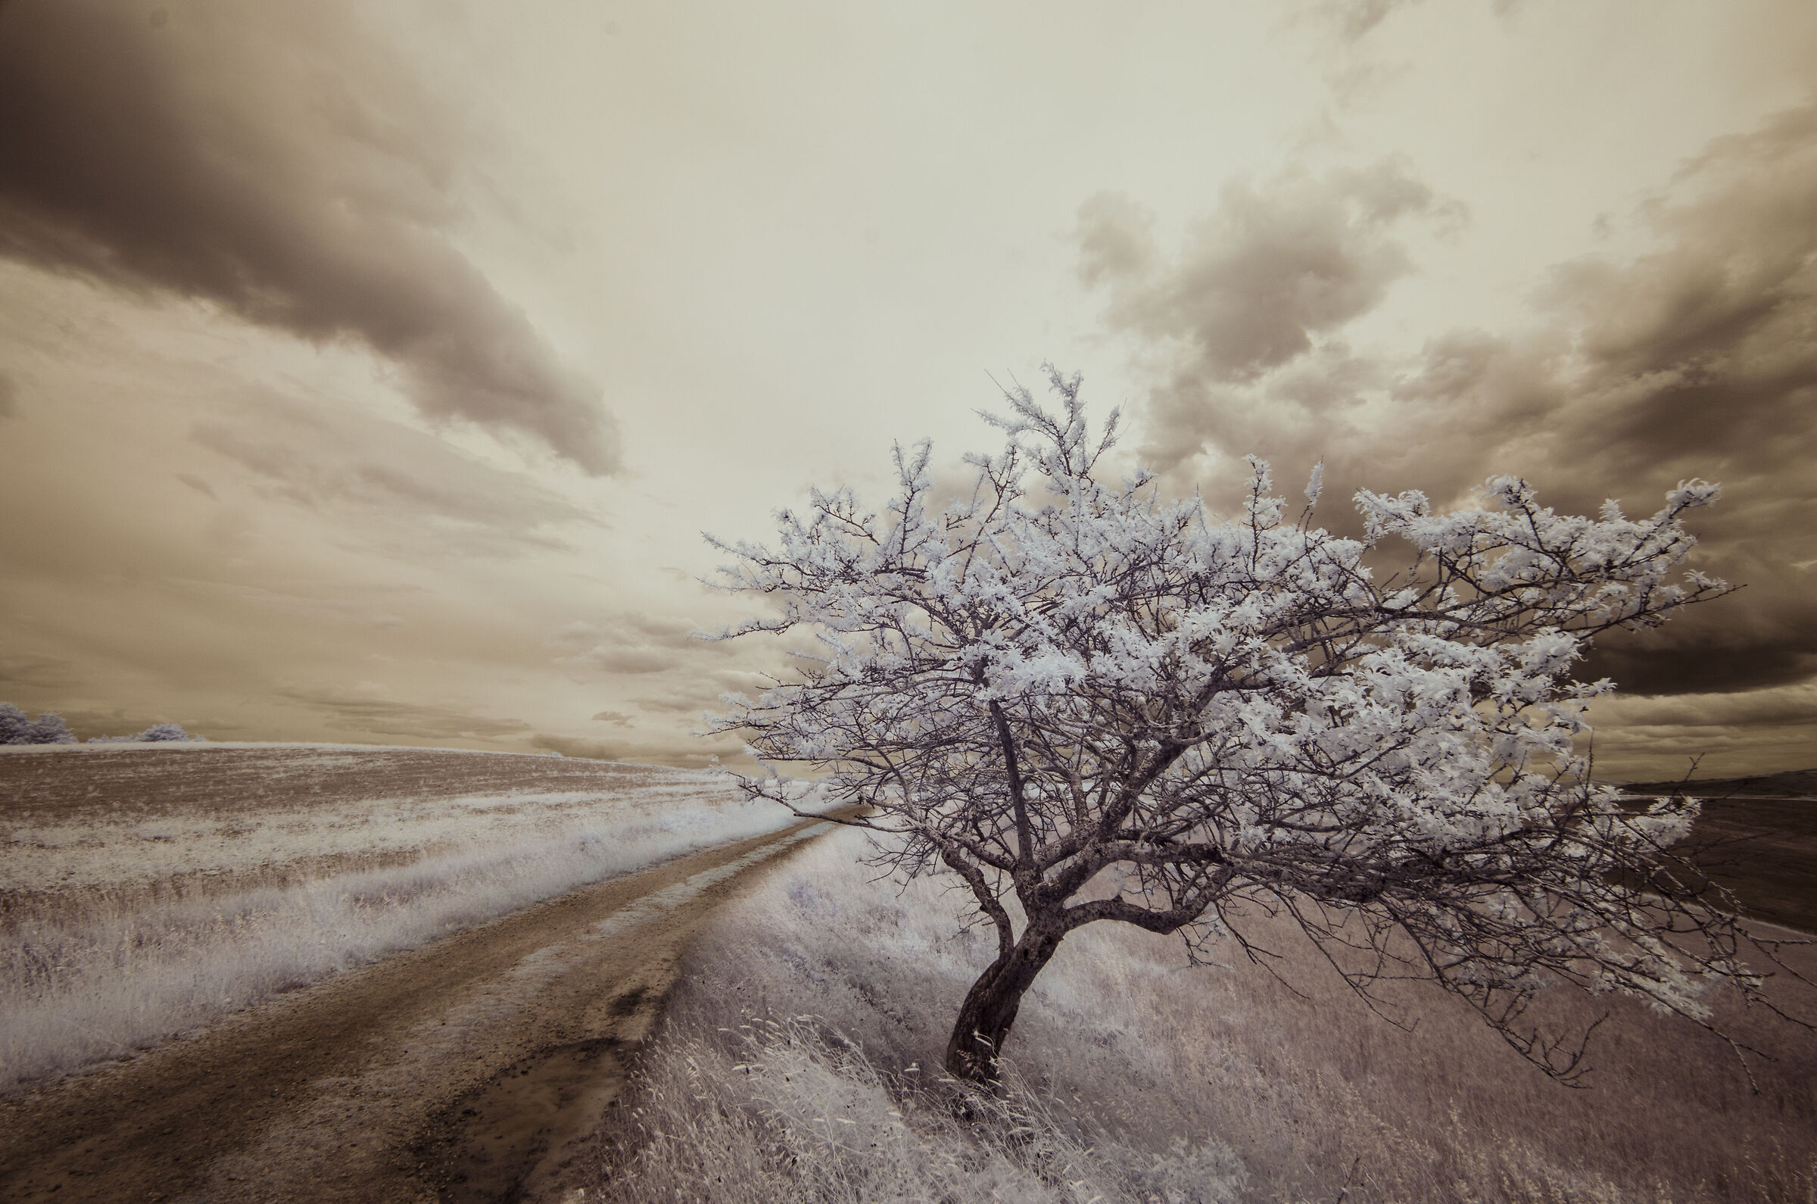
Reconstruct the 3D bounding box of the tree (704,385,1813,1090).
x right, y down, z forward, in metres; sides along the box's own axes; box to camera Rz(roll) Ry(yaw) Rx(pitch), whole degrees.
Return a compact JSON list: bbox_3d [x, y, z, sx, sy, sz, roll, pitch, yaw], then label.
[{"bbox_3d":[1.550,0.720,4.800,5.700,4.600,4.800,0,-13,0],"label":"tree"}]

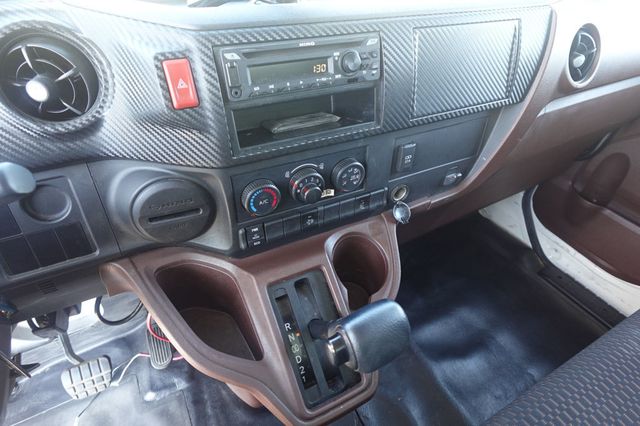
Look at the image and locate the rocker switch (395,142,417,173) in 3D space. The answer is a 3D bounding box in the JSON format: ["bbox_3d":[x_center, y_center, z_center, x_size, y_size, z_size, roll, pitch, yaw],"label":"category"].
[{"bbox_3d":[0.113,-0.073,0.465,0.022,0.034,0.012,-16,35,-21],"label":"rocker switch"}]

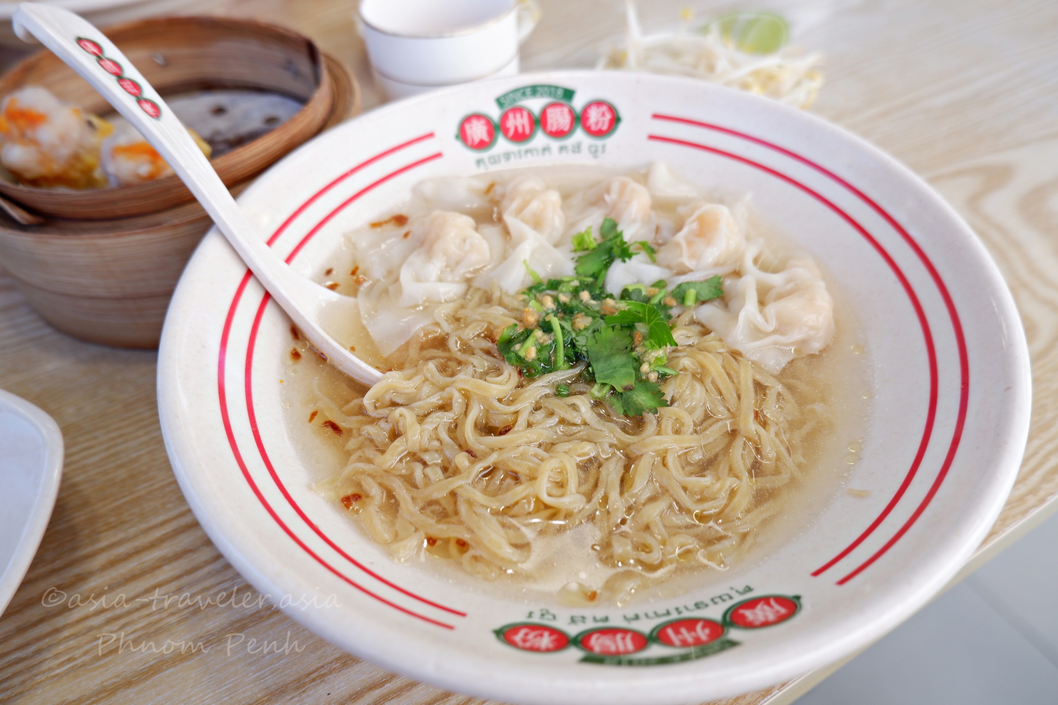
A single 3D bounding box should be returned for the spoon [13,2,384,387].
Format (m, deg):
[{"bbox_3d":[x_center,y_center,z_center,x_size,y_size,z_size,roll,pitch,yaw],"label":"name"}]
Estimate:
[{"bbox_3d":[-0.090,-0.042,0.213,0.168,0.040,0.043,39,35,-3],"label":"spoon"}]

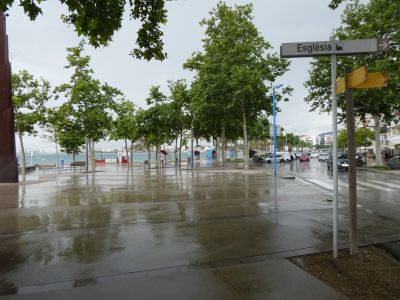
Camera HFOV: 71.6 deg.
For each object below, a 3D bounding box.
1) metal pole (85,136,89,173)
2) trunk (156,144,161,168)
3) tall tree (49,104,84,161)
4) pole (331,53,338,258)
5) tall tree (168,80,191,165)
[{"bbox_3d":[-9.591,0.404,23.600,0.150,3.106,0.150,-1,-1,0],"label":"metal pole"},{"bbox_3d":[-4.190,0.656,28.000,0.340,2.450,0.340,-1,0,0],"label":"trunk"},{"bbox_3d":[-13.567,-1.542,28.500,3.700,6.700,3.600,-1,0,0],"label":"tall tree"},{"bbox_3d":[2.084,0.027,4.280,0.075,3.280,0.075,-1,-1,0],"label":"pole"},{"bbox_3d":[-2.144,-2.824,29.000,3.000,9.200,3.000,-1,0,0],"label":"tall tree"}]

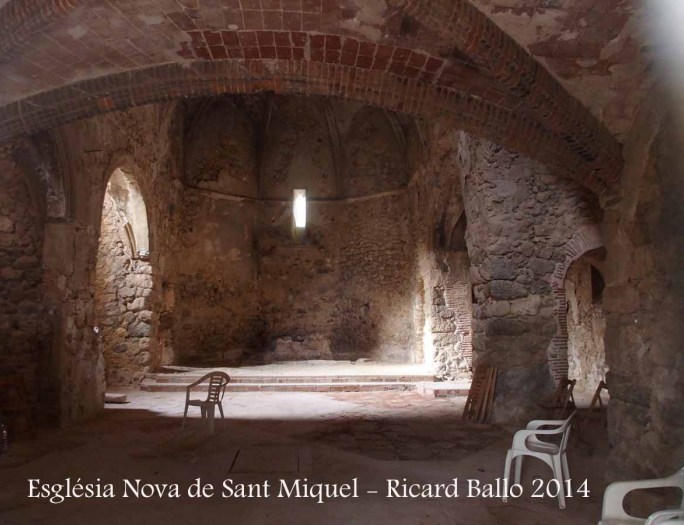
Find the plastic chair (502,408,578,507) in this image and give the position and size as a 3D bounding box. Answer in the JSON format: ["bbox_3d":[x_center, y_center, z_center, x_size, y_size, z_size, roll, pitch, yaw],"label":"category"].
[{"bbox_3d":[1.835,1.760,5.222,0.590,0.810,0.570,-3,-7,28],"label":"plastic chair"}]

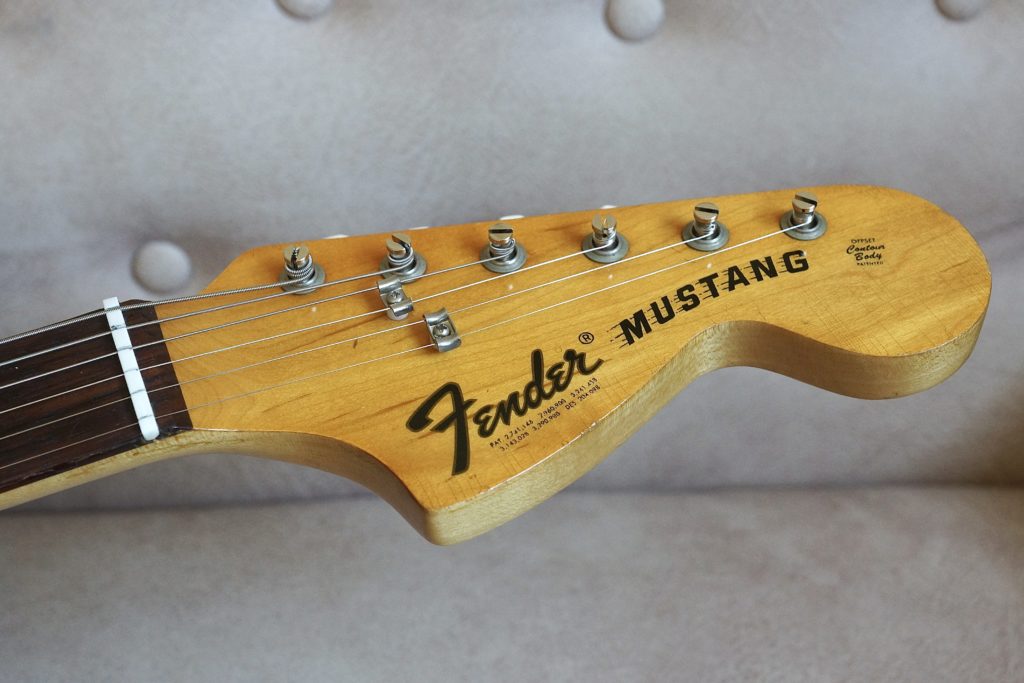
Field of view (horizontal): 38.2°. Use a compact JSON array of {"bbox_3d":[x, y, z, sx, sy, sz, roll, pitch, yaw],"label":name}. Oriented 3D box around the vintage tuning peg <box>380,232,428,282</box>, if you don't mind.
[{"bbox_3d":[-0.027,-0.021,0.362,0.011,0.008,0.011,-6,50,-2],"label":"vintage tuning peg"}]

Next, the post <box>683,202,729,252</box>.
[{"bbox_3d":[0.048,-0.029,0.364,0.011,0.008,0.011,-6,50,-2],"label":"post"}]

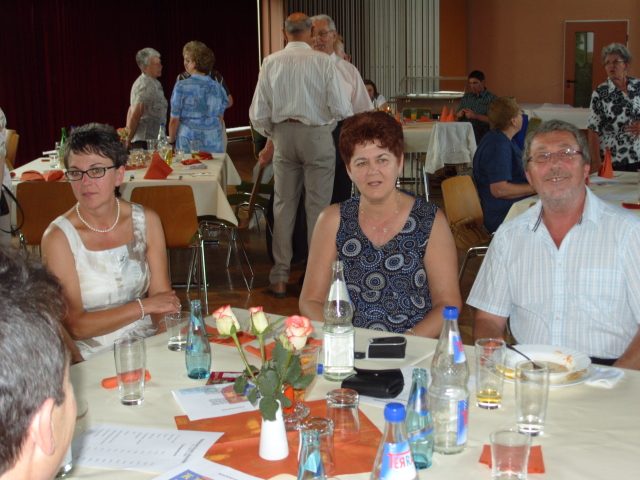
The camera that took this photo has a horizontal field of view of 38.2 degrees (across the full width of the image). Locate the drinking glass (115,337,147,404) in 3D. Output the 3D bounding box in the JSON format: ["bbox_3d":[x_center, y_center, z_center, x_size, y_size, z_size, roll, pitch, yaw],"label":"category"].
[{"bbox_3d":[-0.430,0.298,2.106,0.072,0.149,0.072,-1,11,0],"label":"drinking glass"}]

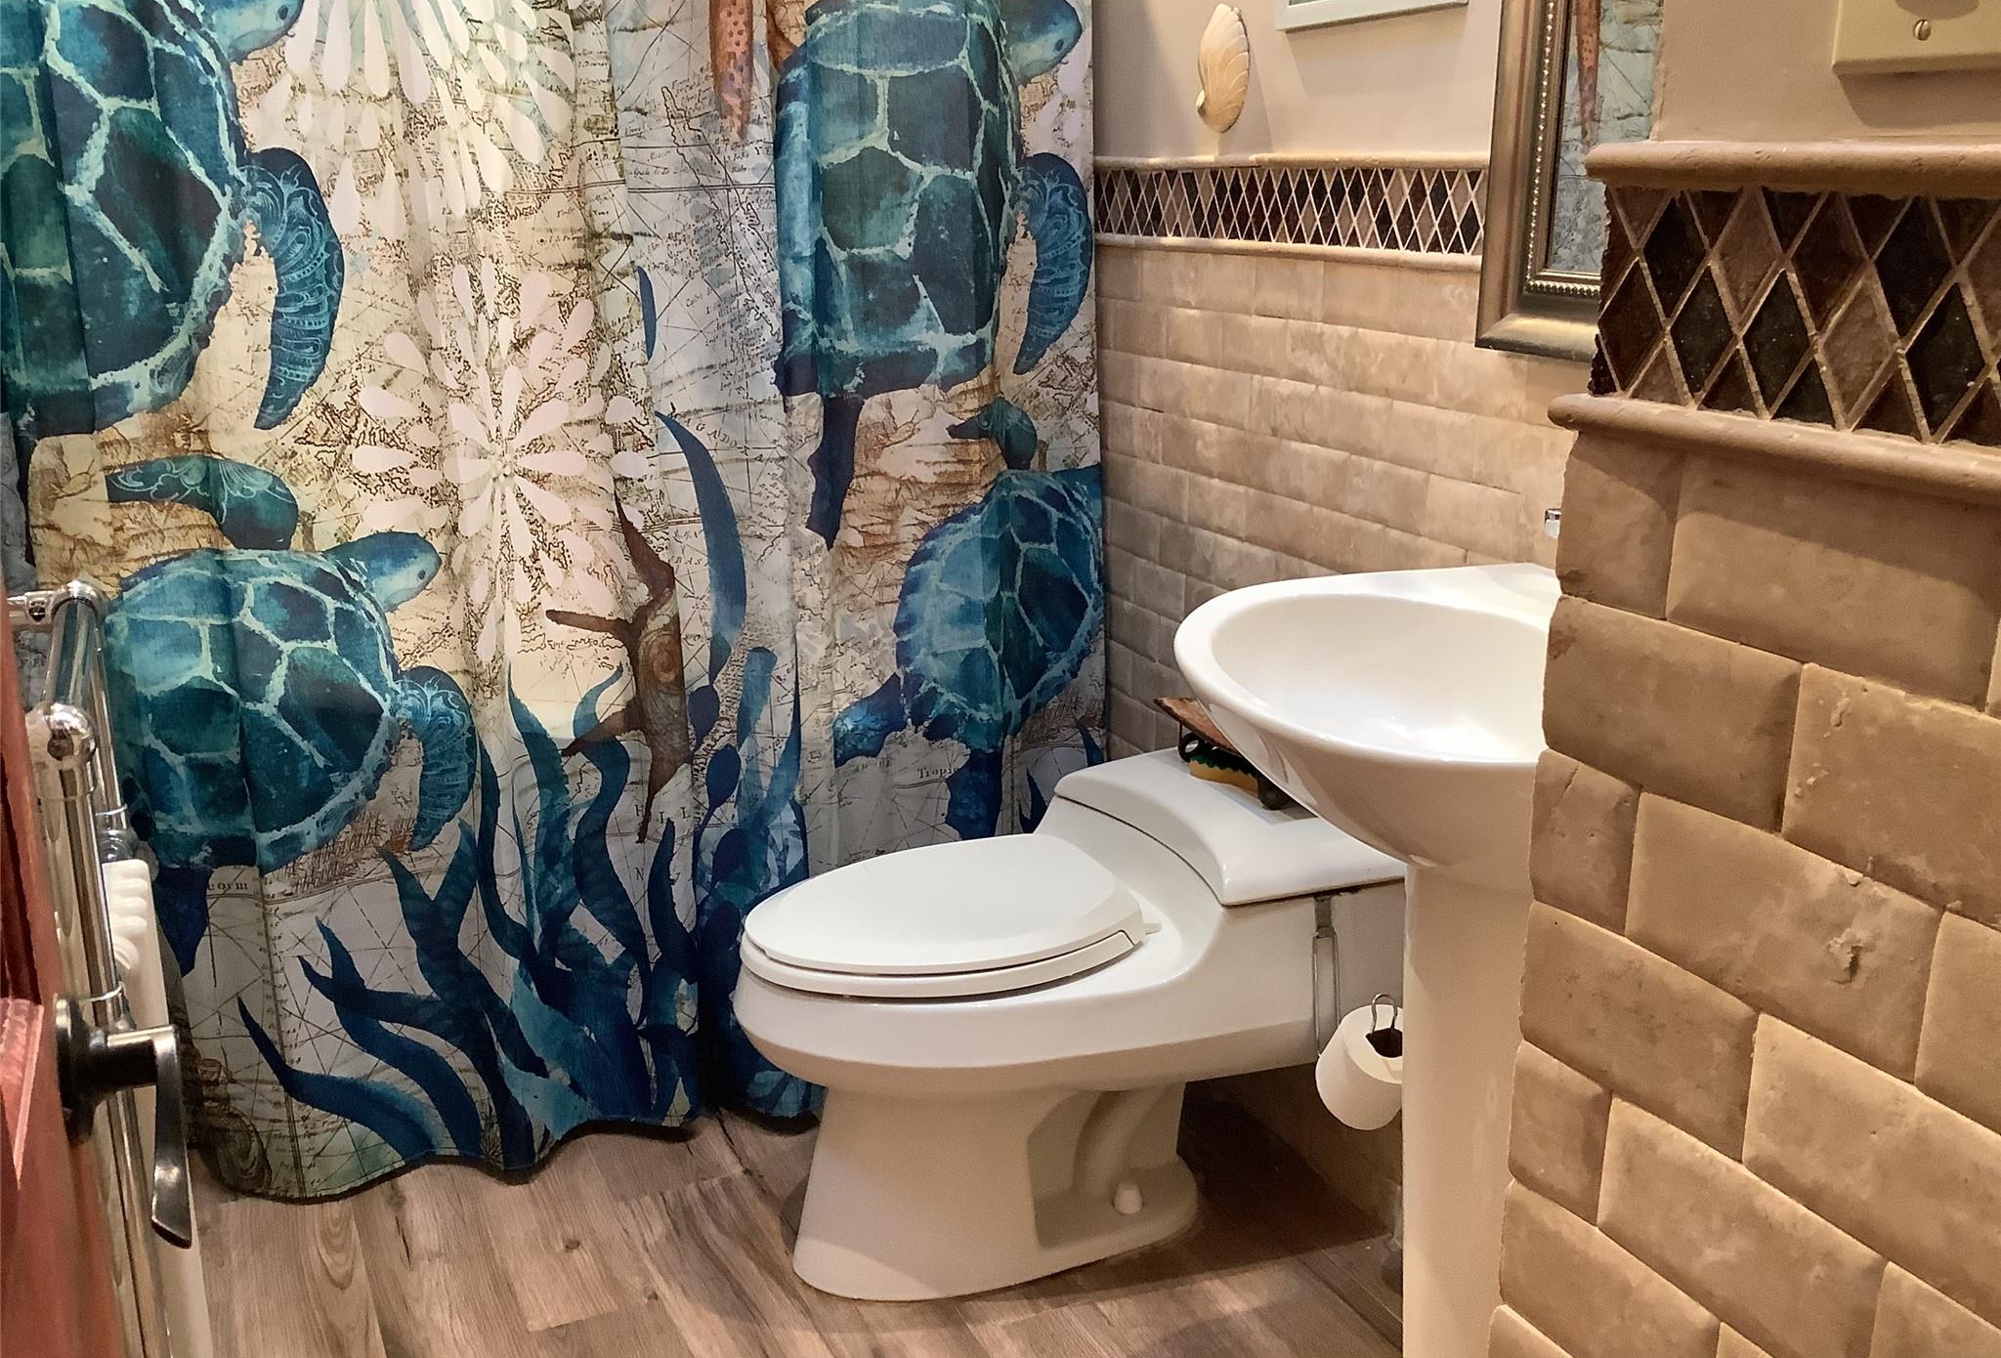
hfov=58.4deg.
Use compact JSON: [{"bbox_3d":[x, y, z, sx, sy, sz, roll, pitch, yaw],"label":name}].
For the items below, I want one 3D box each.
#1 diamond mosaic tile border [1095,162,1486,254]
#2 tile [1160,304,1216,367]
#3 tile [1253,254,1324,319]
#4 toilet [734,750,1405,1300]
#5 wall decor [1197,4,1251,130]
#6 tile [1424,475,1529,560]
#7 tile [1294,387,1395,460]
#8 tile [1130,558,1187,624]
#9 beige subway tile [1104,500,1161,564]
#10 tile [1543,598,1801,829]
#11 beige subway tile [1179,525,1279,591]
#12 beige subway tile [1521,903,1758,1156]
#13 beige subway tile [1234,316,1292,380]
[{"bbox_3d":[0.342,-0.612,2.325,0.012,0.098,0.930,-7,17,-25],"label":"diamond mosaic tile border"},{"bbox_3d":[0.278,-0.494,2.585,0.012,0.076,0.152,-7,17,-25],"label":"tile"},{"bbox_3d":[0.370,-0.496,2.296,0.011,0.073,0.152,-7,17,-25],"label":"tile"},{"bbox_3d":[0.045,0.453,2.315,0.782,0.551,0.437,-7,17,-25],"label":"toilet"},{"bbox_3d":[0.288,-0.804,2.360,0.042,0.162,0.125,-7,17,-25],"label":"wall decor"},{"bbox_3d":[0.539,-0.187,2.045,0.012,0.075,0.151,-7,17,-25],"label":"tile"},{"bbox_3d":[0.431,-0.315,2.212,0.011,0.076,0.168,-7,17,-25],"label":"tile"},{"bbox_3d":[0.247,-0.138,2.749,0.012,0.076,0.152,-7,17,-25],"label":"tile"},{"bbox_3d":[0.211,-0.233,2.799,0.012,0.076,0.164,-7,17,-25],"label":"beige subway tile"},{"bbox_3d":[0.295,0.013,0.794,0.011,0.073,0.140,-7,17,-25],"label":"tile"},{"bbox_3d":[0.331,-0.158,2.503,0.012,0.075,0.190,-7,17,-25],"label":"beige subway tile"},{"bbox_3d":[0.295,0.160,0.833,0.011,0.073,0.138,-7,17,-25],"label":"beige subway tile"},{"bbox_3d":[0.354,-0.451,2.435,0.012,0.076,0.149,-7,17,-25],"label":"beige subway tile"}]

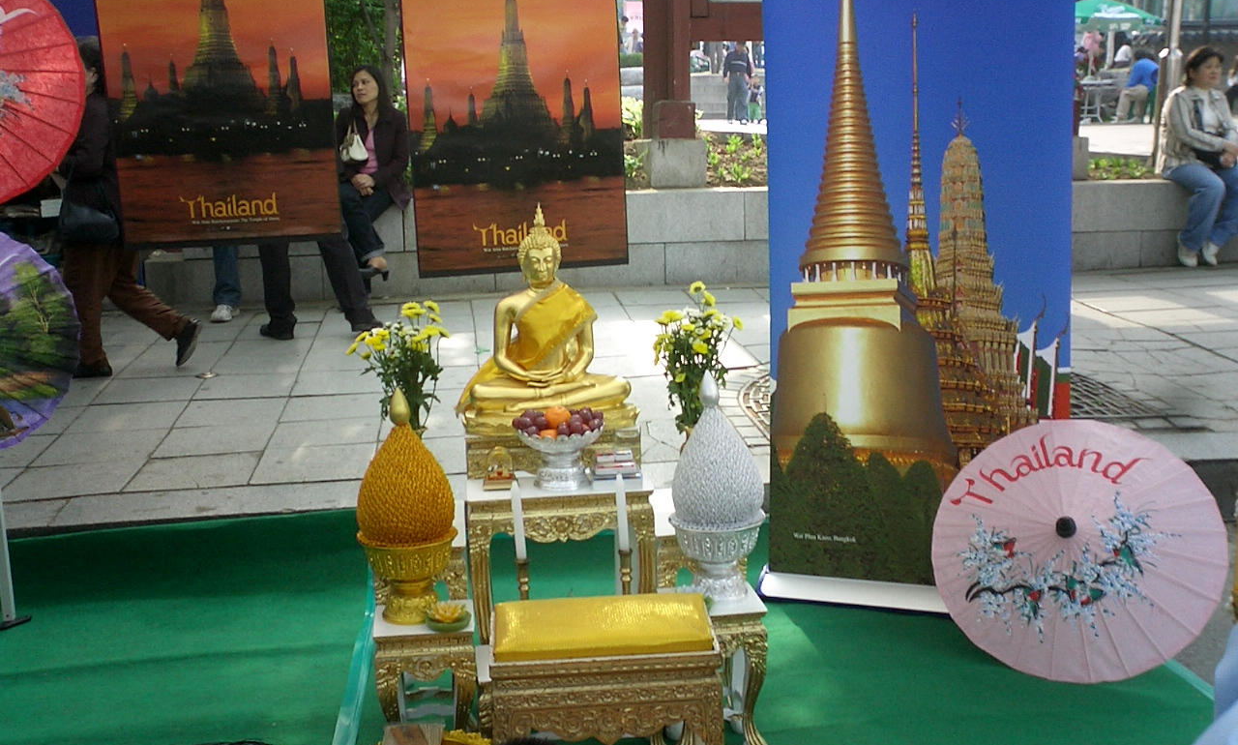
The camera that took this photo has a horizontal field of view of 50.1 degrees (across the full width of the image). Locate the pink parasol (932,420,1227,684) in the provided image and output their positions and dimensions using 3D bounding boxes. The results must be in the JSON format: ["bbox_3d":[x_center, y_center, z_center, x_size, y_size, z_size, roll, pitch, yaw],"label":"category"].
[{"bbox_3d":[1.280,0.531,3.695,0.766,0.766,0.520,-16,-34,13],"label":"pink parasol"}]

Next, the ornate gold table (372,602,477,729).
[{"bbox_3d":[-0.435,0.733,3.024,0.220,0.370,0.195,-3,13,-8],"label":"ornate gold table"}]

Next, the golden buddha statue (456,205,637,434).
[{"bbox_3d":[-0.191,-0.145,3.308,0.450,0.550,0.260,-3,13,-8],"label":"golden buddha statue"}]

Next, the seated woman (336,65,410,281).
[{"bbox_3d":[-1.444,-1.151,7.816,0.500,1.300,0.680,0,13,4],"label":"seated woman"}]

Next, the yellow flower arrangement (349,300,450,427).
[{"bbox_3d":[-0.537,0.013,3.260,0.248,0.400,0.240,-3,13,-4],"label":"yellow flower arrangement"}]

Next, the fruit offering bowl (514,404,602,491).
[{"bbox_3d":[-0.141,0.173,3.194,0.221,0.193,0.221,-2,13,0],"label":"fruit offering bowl"}]

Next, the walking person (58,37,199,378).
[{"bbox_3d":[-2.289,-0.768,6.142,0.620,1.560,0.500,-3,13,-8],"label":"walking person"}]

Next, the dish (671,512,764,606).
[{"bbox_3d":[0.234,0.428,3.078,0.226,0.180,0.226,-1,13,0],"label":"dish"}]

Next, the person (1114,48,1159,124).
[{"bbox_3d":[8.835,-4.906,22.562,0.630,1.200,0.480,-6,14,-18],"label":"person"}]

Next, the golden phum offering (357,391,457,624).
[{"bbox_3d":[-0.485,0.303,3.002,0.229,0.537,0.229,-3,13,-4],"label":"golden phum offering"}]

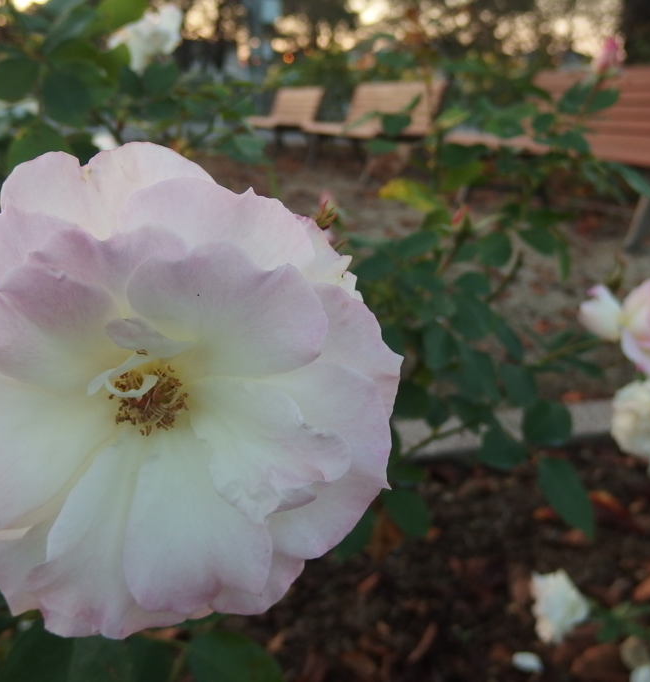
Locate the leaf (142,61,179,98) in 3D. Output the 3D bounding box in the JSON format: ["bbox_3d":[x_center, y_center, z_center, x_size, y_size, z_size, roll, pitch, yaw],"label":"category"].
[{"bbox_3d":[-0.118,-0.188,0.530,0.027,0.027,0.013,-5,19,-11],"label":"leaf"}]

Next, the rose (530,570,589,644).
[{"bbox_3d":[0.287,0.322,0.900,0.059,0.050,0.060,7,19,20],"label":"rose"}]

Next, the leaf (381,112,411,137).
[{"bbox_3d":[0.062,-0.188,0.640,0.025,0.019,0.018,2,18,5],"label":"leaf"}]

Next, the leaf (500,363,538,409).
[{"bbox_3d":[0.144,0.033,0.550,0.025,0.027,0.018,5,19,15],"label":"leaf"}]

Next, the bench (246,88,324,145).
[{"bbox_3d":[-0.568,-2.769,9.338,0.629,0.785,2.025,-6,19,-15],"label":"bench"}]

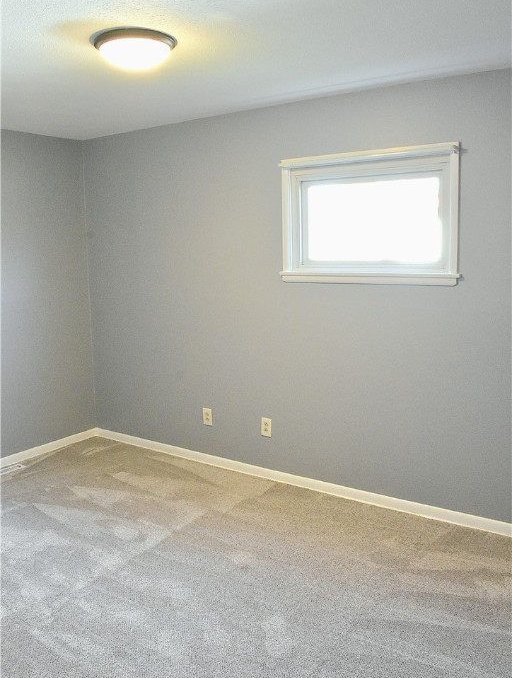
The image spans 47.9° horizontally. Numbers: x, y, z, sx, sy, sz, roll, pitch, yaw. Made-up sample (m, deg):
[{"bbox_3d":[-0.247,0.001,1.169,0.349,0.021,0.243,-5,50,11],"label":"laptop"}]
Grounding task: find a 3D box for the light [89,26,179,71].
[{"bbox_3d":[-0.492,-1.156,2.345,0.352,0.095,0.352,-1,9,0],"label":"light"}]

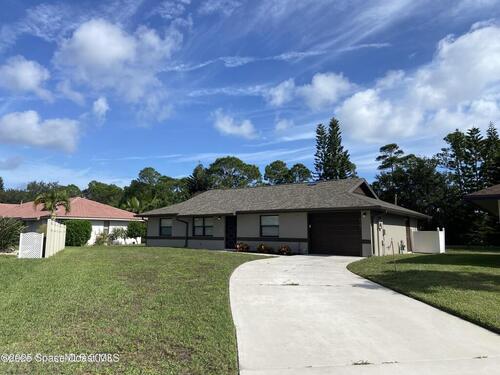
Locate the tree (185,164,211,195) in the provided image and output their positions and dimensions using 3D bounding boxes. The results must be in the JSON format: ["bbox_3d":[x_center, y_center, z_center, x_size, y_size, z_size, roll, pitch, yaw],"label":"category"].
[{"bbox_3d":[-5.530,1.626,40.060,3.200,8.260,3.200,0,-6,0],"label":"tree"}]

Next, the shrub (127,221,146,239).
[{"bbox_3d":[-9.931,3.867,33.000,1.845,1.933,1.845,2,-7,-17],"label":"shrub"}]

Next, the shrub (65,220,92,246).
[{"bbox_3d":[-13.889,3.736,30.500,2.356,2.112,2.238,4,-8,-24],"label":"shrub"}]

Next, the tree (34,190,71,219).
[{"bbox_3d":[-13.162,2.153,24.913,2.500,3.930,2.500,0,-6,0],"label":"tree"}]

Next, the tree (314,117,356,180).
[{"bbox_3d":[10.194,-1.189,44.391,5.000,14.800,4.600,0,-6,0],"label":"tree"}]

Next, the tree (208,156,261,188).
[{"bbox_3d":[-2.002,1.290,48.144,6.600,10.690,6.200,0,-6,0],"label":"tree"}]

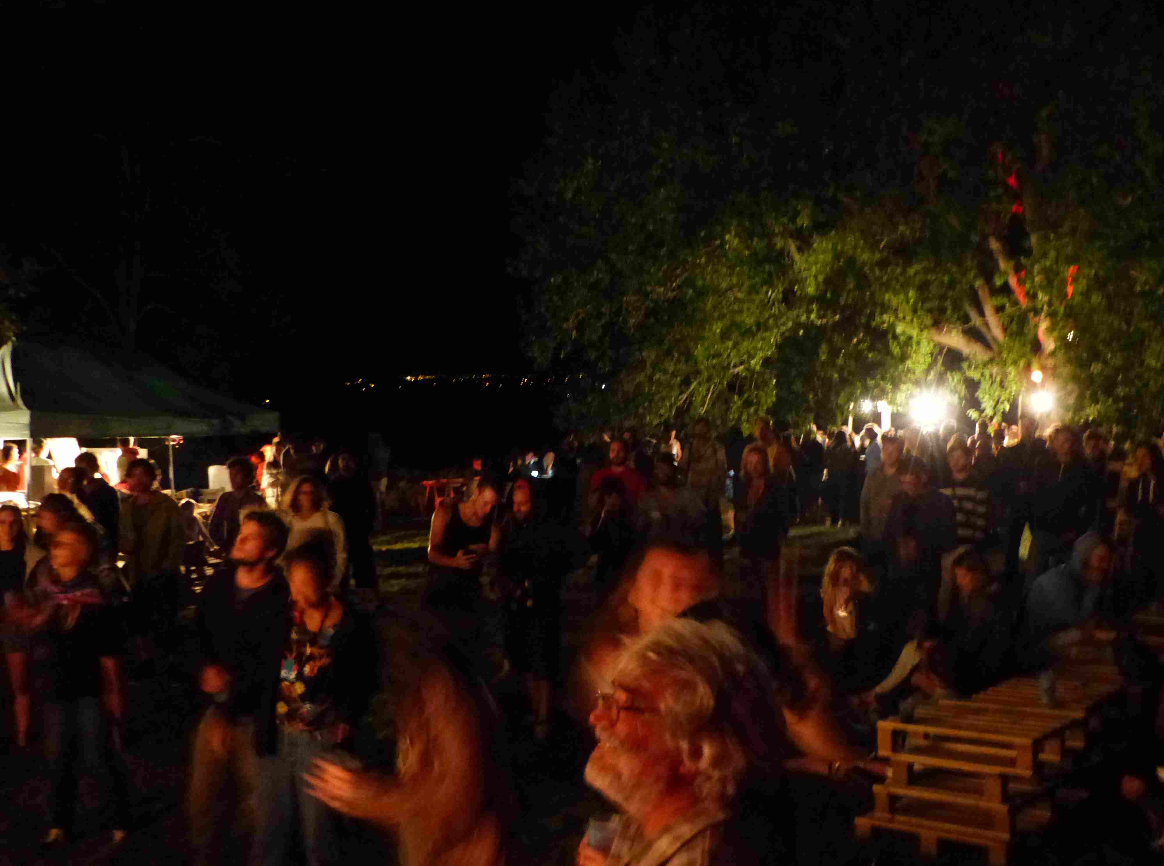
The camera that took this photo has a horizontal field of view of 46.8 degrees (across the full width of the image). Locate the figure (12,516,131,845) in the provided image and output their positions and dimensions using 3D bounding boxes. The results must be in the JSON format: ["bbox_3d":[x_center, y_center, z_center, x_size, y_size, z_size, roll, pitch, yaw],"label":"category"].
[{"bbox_3d":[-2.634,1.278,6.950,0.580,1.640,0.420,0,2,-3],"label":"figure"}]

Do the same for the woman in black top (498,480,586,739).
[{"bbox_3d":[-0.277,1.164,9.000,0.540,1.690,0.400,1,2,18],"label":"woman in black top"}]

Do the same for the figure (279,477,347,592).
[{"bbox_3d":[-1.971,1.154,9.900,0.500,1.660,0.340,0,2,-10],"label":"figure"}]

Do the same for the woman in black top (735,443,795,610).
[{"bbox_3d":[1.627,0.915,12.000,0.500,1.660,0.360,0,2,12],"label":"woman in black top"}]

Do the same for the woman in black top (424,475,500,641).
[{"bbox_3d":[-0.821,1.143,9.300,0.520,1.690,0.420,-1,2,-16],"label":"woman in black top"}]

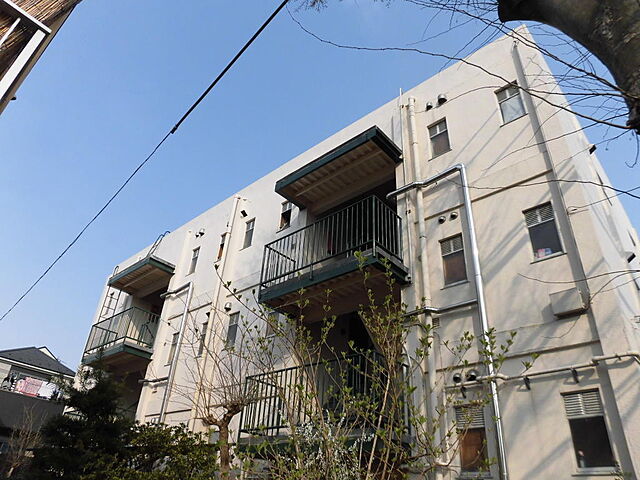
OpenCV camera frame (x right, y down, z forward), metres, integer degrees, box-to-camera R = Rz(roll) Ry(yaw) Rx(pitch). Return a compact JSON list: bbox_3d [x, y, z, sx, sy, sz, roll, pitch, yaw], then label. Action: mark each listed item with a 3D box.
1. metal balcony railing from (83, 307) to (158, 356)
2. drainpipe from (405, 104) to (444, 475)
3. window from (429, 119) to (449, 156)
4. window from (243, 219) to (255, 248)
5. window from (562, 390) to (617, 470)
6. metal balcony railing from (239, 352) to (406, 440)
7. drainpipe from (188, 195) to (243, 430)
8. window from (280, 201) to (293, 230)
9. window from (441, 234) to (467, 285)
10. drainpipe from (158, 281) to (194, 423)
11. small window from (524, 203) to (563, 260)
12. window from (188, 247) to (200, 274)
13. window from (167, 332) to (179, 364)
[{"bbox_3d":[-6.523,3.189,14.544,2.885,1.071,0.913,-23,-40,37],"label":"metal balcony railing"},{"bbox_3d":[1.770,0.290,7.530,0.119,8.209,0.119,-23,-42,36],"label":"drainpipe"},{"bbox_3d":[2.361,-1.983,8.764,0.412,0.895,0.102,-23,-42,36],"label":"window"},{"bbox_3d":[-1.898,-0.156,12.059,0.406,0.895,0.102,-23,-42,36],"label":"window"},{"bbox_3d":[3.041,2.159,5.031,0.406,0.842,0.102,-23,-42,36],"label":"window"},{"bbox_3d":[-0.022,2.662,7.150,2.788,1.045,0.895,-23,-42,36],"label":"metal balcony railing"},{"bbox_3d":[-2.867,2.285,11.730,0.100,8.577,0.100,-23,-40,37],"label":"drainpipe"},{"bbox_3d":[-0.870,-0.656,11.778,0.403,0.926,0.130,-23,-40,37],"label":"window"},{"bbox_3d":[2.299,0.344,7.608,0.403,0.951,0.130,-23,-40,37],"label":"window"},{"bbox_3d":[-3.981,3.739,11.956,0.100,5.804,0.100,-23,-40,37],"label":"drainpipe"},{"bbox_3d":[3.246,-0.095,6.439,0.406,0.884,0.102,-23,-42,36],"label":"small window"},{"bbox_3d":[-4.013,0.687,14.309,0.403,0.951,0.130,-23,-40,37],"label":"window"},{"bbox_3d":[-3.929,2.967,12.003,0.406,0.884,0.102,-23,-42,36],"label":"window"}]

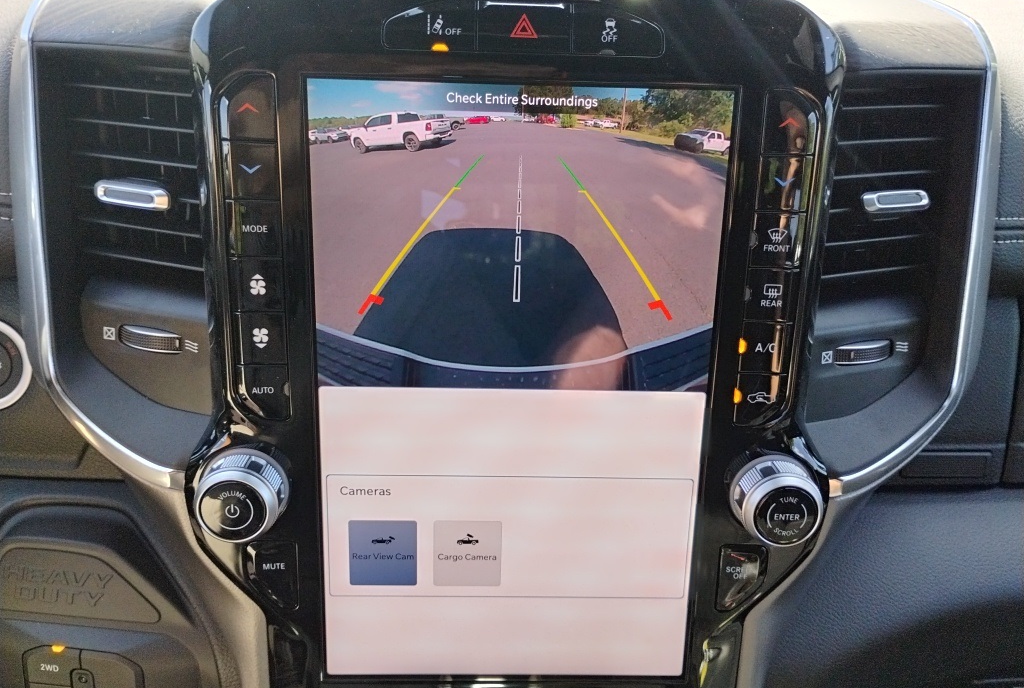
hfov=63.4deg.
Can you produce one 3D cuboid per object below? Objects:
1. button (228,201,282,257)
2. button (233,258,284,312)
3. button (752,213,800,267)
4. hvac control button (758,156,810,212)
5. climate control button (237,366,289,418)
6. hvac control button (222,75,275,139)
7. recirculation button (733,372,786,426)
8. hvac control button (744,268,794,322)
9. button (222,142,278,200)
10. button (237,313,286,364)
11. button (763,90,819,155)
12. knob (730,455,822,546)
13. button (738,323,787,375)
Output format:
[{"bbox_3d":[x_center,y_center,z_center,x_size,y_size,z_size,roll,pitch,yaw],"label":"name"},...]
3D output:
[{"bbox_3d":[-0.100,-0.046,0.326,0.020,0.021,0.008,1,15,-2],"label":"button"},{"bbox_3d":[-0.101,-0.024,0.332,0.020,0.021,0.008,1,15,-2],"label":"button"},{"bbox_3d":[0.105,-0.042,0.333,0.019,0.021,0.008,1,15,-2],"label":"button"},{"bbox_3d":[0.106,-0.063,0.328,0.019,0.021,0.008,1,15,-2],"label":"hvac control button"},{"bbox_3d":[-0.103,0.019,0.344,0.022,0.023,0.008,1,15,-2],"label":"climate control button"},{"bbox_3d":[-0.098,-0.090,0.315,0.019,0.023,0.008,1,15,-2],"label":"hvac control button"},{"bbox_3d":[0.104,0.023,0.350,0.022,0.023,0.008,1,15,-2],"label":"recirculation button"},{"bbox_3d":[0.105,-0.020,0.339,0.021,0.022,0.008,1,15,-2],"label":"hvac control button"},{"bbox_3d":[-0.101,-0.067,0.321,0.021,0.022,0.008,1,15,-2],"label":"button"},{"bbox_3d":[-0.101,-0.003,0.337,0.020,0.021,0.008,1,15,-2],"label":"button"},{"bbox_3d":[0.107,-0.086,0.322,0.020,0.023,0.008,1,15,-2],"label":"button"},{"bbox_3d":[0.112,0.067,0.348,0.035,0.035,0.020,1,15,-2],"label":"knob"},{"bbox_3d":[0.104,0.001,0.345,0.021,0.022,0.008,1,15,-2],"label":"button"}]

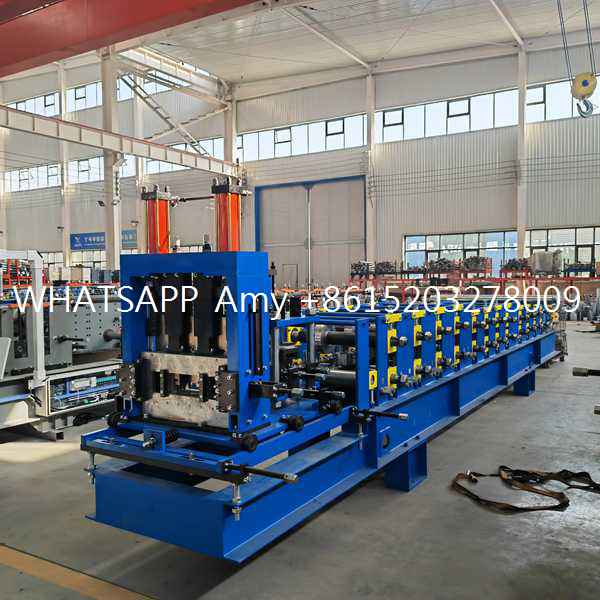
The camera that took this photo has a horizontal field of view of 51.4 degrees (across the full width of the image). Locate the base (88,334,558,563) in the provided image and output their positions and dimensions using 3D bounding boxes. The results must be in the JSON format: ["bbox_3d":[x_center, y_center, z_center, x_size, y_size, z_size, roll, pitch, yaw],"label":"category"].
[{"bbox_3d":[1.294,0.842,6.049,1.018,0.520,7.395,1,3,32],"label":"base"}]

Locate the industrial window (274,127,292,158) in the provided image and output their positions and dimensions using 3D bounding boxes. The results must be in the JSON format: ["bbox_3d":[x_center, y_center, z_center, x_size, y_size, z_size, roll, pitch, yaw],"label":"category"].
[{"bbox_3d":[-0.768,-7.127,28.317,0.896,1.288,0.120,1,3,32],"label":"industrial window"}]

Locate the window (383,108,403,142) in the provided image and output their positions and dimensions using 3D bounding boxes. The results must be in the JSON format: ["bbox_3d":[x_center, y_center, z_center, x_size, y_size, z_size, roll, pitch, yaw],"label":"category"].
[{"bbox_3d":[3.813,-7.064,25.419,0.898,1.307,0.120,1,3,32],"label":"window"}]

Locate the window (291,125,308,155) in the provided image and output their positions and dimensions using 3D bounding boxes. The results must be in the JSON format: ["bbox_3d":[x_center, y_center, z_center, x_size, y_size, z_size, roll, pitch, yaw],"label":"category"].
[{"bbox_3d":[-0.002,-7.116,27.832,0.918,1.291,0.120,1,3,32],"label":"window"}]

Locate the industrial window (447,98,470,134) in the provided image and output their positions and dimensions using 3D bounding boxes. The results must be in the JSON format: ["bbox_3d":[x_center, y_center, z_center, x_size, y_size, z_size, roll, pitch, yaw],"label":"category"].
[{"bbox_3d":[6.109,-7.033,23.967,0.900,1.316,0.120,1,3,32],"label":"industrial window"}]

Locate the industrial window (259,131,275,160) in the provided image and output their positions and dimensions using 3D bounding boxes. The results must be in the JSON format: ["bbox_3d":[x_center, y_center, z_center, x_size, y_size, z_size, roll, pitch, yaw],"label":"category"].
[{"bbox_3d":[-1.526,-7.137,28.796,0.898,1.285,0.120,1,3,32],"label":"industrial window"}]

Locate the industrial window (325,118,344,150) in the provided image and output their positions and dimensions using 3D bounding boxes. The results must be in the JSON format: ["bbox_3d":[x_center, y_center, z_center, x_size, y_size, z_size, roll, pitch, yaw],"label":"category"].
[{"bbox_3d":[1.524,-7.095,26.867,0.909,1.297,0.120,1,3,32],"label":"industrial window"}]

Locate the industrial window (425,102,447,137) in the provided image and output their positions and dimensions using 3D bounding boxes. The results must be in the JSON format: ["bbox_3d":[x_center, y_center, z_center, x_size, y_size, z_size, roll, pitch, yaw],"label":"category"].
[{"bbox_3d":[5.345,-7.043,24.450,0.908,1.313,0.120,1,3,32],"label":"industrial window"}]

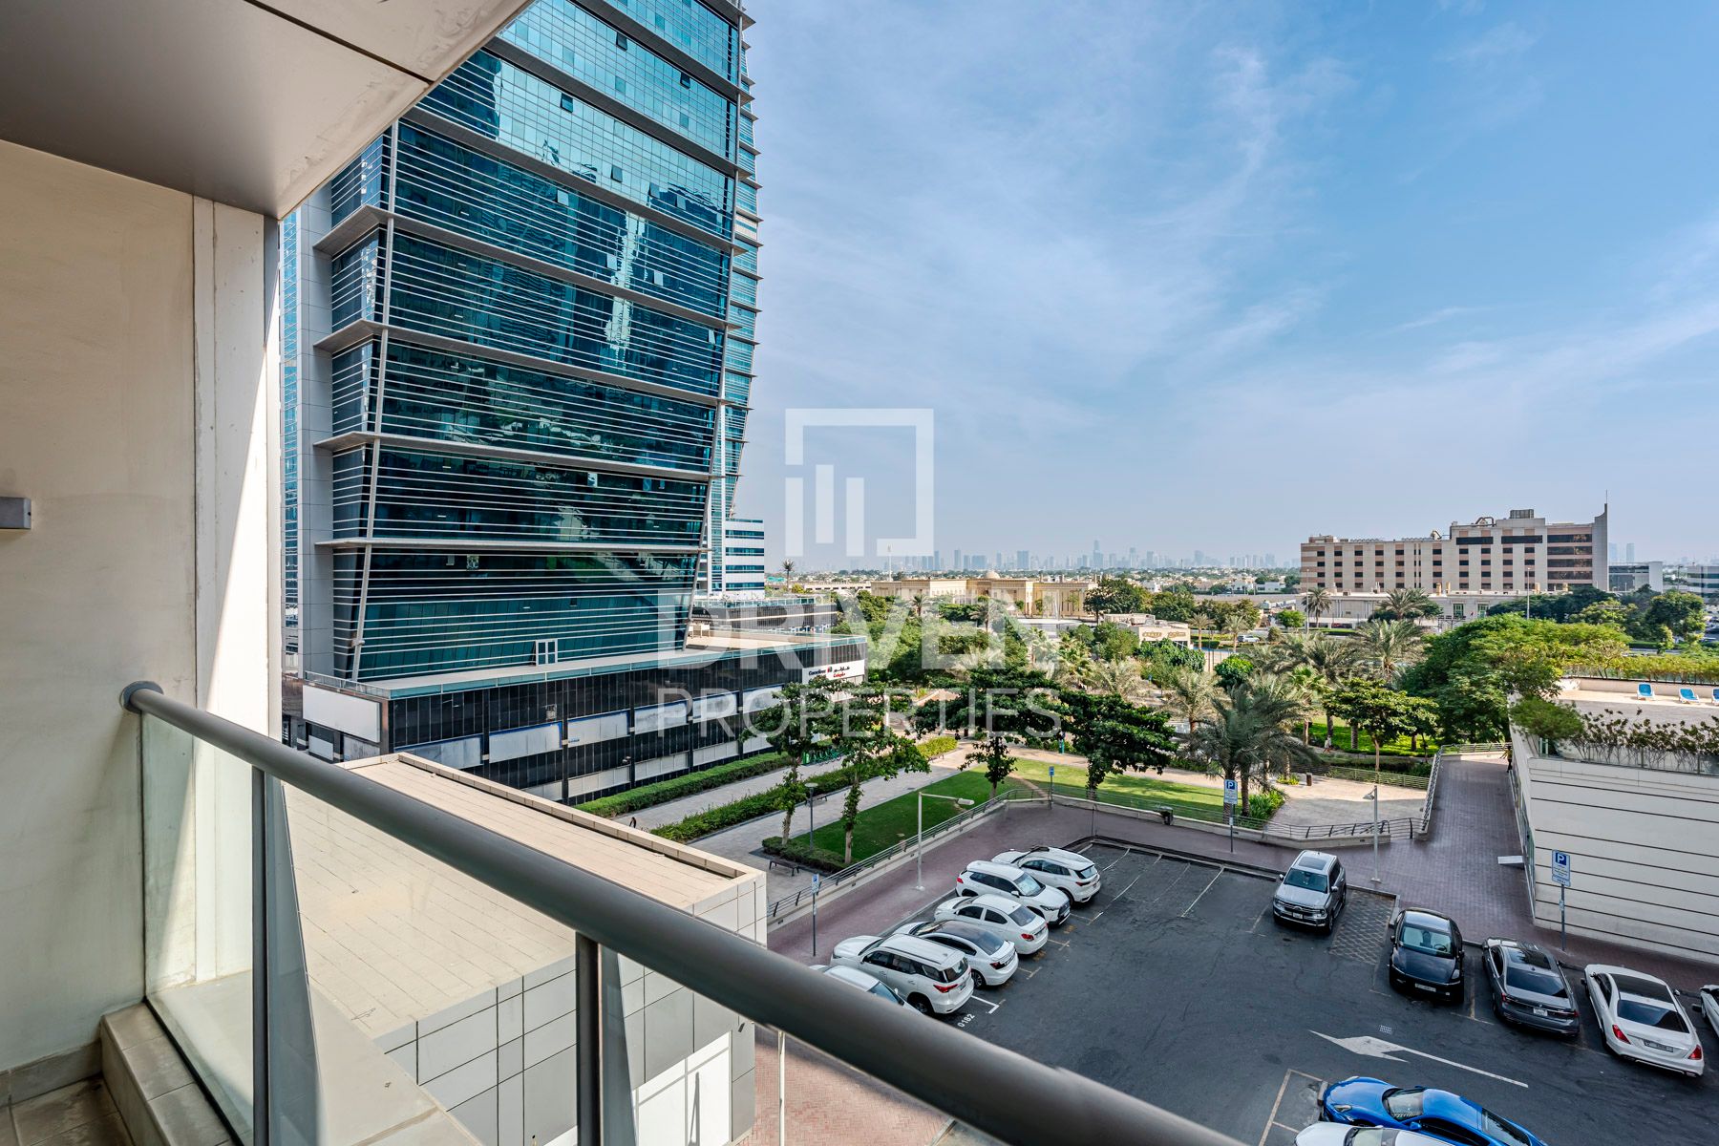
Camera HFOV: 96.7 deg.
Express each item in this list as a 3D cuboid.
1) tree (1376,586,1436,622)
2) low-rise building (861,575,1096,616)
[{"bbox_3d":[97.896,8.478,138.071,9.500,11.860,9.500,0,0,0],"label":"tree"},{"bbox_3d":[39.957,6.983,241.977,66.000,11.500,30.000,0,0,23],"label":"low-rise building"}]

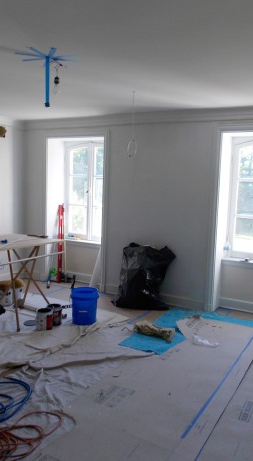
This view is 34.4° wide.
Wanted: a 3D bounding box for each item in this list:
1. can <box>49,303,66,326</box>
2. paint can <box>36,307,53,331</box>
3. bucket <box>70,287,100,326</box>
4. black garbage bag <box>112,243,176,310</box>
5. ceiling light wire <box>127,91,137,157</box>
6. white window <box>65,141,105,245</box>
[{"bbox_3d":[-0.799,0.939,4.534,0.172,0.190,0.172,5,7,29],"label":"can"},{"bbox_3d":[-0.877,0.954,4.388,0.172,0.190,0.172,2,7,0],"label":"paint can"},{"bbox_3d":[-0.470,0.851,4.623,0.302,0.365,0.302,2,7,0],"label":"bucket"},{"bbox_3d":[0.238,0.590,5.241,0.700,0.790,0.460,5,7,29],"label":"black garbage bag"},{"bbox_3d":[0.064,-1.047,4.063,0.100,0.640,0.060,2,7,0],"label":"ceiling light wire"},{"bbox_3d":[-0.544,-0.590,6.357,0.997,1.570,0.120,5,7,29],"label":"white window"}]

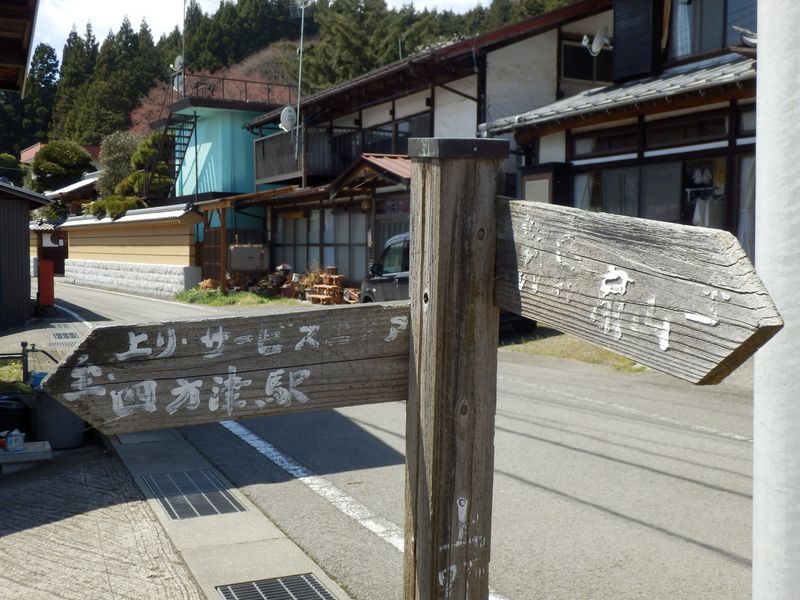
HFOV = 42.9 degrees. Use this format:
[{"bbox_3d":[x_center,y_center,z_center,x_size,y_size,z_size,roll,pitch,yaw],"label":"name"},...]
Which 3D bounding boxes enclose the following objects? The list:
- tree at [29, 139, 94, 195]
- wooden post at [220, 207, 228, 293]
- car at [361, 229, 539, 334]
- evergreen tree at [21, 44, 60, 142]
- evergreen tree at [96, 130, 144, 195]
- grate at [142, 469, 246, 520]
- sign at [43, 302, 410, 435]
[{"bbox_3d":[-15.371,-4.828,46.123,2.900,4.600,2.900,-1,3,-22],"label":"tree"},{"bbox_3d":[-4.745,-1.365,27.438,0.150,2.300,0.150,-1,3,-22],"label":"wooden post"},{"bbox_3d":[0.660,-0.351,16.455,1.520,1.660,3.600,-2,3,-28],"label":"car"},{"bbox_3d":[-33.540,-15.288,95.456,3.800,17.000,3.800,-1,3,-22],"label":"evergreen tree"},{"bbox_3d":[-10.181,-4.134,37.107,1.700,4.000,1.700,-1,3,-22],"label":"evergreen tree"},{"bbox_3d":[-1.100,1.035,5.377,0.390,0.035,0.990,-2,3,-22],"label":"grate"},{"bbox_3d":[-0.246,0.109,1.682,0.654,0.169,0.035,-5,4,-20],"label":"sign"}]

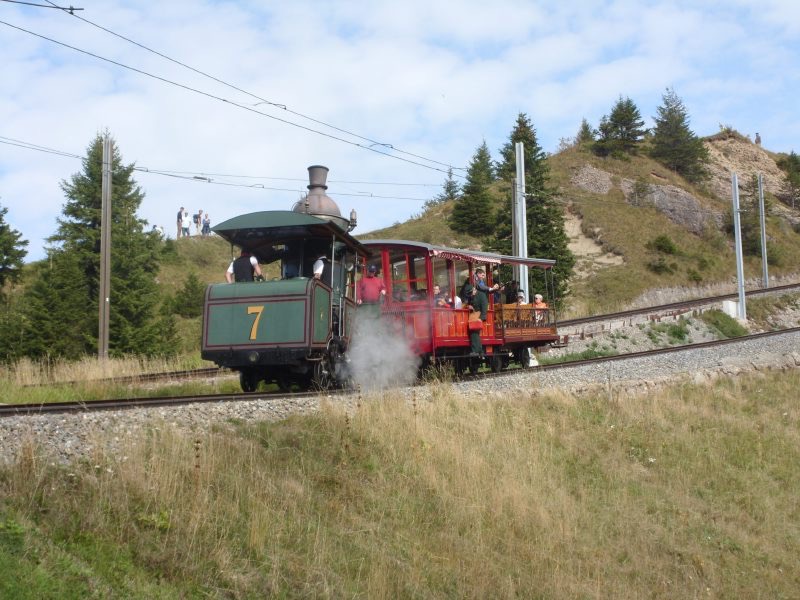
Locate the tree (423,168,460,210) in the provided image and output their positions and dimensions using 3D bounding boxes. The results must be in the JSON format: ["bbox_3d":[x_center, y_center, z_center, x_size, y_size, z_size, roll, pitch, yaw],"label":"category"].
[{"bbox_3d":[2.445,-6.509,113.000,2.127,2.425,2.127,0,-8,0],"label":"tree"}]

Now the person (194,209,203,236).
[{"bbox_3d":[-12.197,-4.617,116.182,0.650,1.713,0.500,-4,-13,14],"label":"person"}]

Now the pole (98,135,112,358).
[{"bbox_3d":[-8.080,-1.291,52.689,0.250,6.499,0.250,-5,-13,20],"label":"pole"}]

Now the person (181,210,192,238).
[{"bbox_3d":[-12.892,-4.477,116.180,0.550,1.700,0.380,0,-12,-6],"label":"person"}]

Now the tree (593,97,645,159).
[{"bbox_3d":[16.093,-12.590,140.000,3.605,4.435,3.605,0,-8,0],"label":"tree"}]

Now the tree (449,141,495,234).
[{"bbox_3d":[3.780,-5.813,100.000,2.179,4.905,2.179,0,-8,0],"label":"tree"}]

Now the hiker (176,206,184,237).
[{"bbox_3d":[-11.786,-4.161,103.000,0.350,1.740,0.500,-1,-9,6],"label":"hiker"}]

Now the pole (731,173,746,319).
[{"bbox_3d":[14.647,-2.315,83.000,0.270,6.400,0.270,-6,-9,24],"label":"pole"}]

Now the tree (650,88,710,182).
[{"bbox_3d":[19.165,-11.389,132.000,3.922,6.474,3.922,0,-8,0],"label":"tree"}]

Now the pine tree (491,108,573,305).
[{"bbox_3d":[6.633,-4.609,98.104,4.400,10.416,4.400,-1,-12,0],"label":"pine tree"}]

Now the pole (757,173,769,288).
[{"bbox_3d":[21.354,-4.078,112.746,0.260,7.032,0.260,-6,-13,24],"label":"pole"}]

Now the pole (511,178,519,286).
[{"bbox_3d":[5.155,-2.087,86.750,0.250,7.071,0.250,-6,-13,24],"label":"pole"}]

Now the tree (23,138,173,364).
[{"bbox_3d":[-9.260,-1.683,59.782,4.700,7.379,4.500,-1,-12,0],"label":"tree"}]

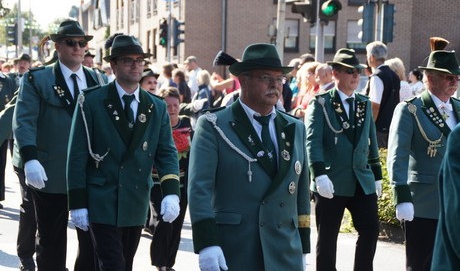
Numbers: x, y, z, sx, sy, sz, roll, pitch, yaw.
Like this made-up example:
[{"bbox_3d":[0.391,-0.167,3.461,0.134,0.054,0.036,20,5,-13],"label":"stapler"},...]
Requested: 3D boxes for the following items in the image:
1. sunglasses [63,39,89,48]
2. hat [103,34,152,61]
[{"bbox_3d":[-0.985,-0.574,7.180,0.145,0.045,0.150,0,4,-33],"label":"sunglasses"},{"bbox_3d":[-0.544,-0.467,6.120,0.260,0.140,0.305,-2,4,-34],"label":"hat"}]

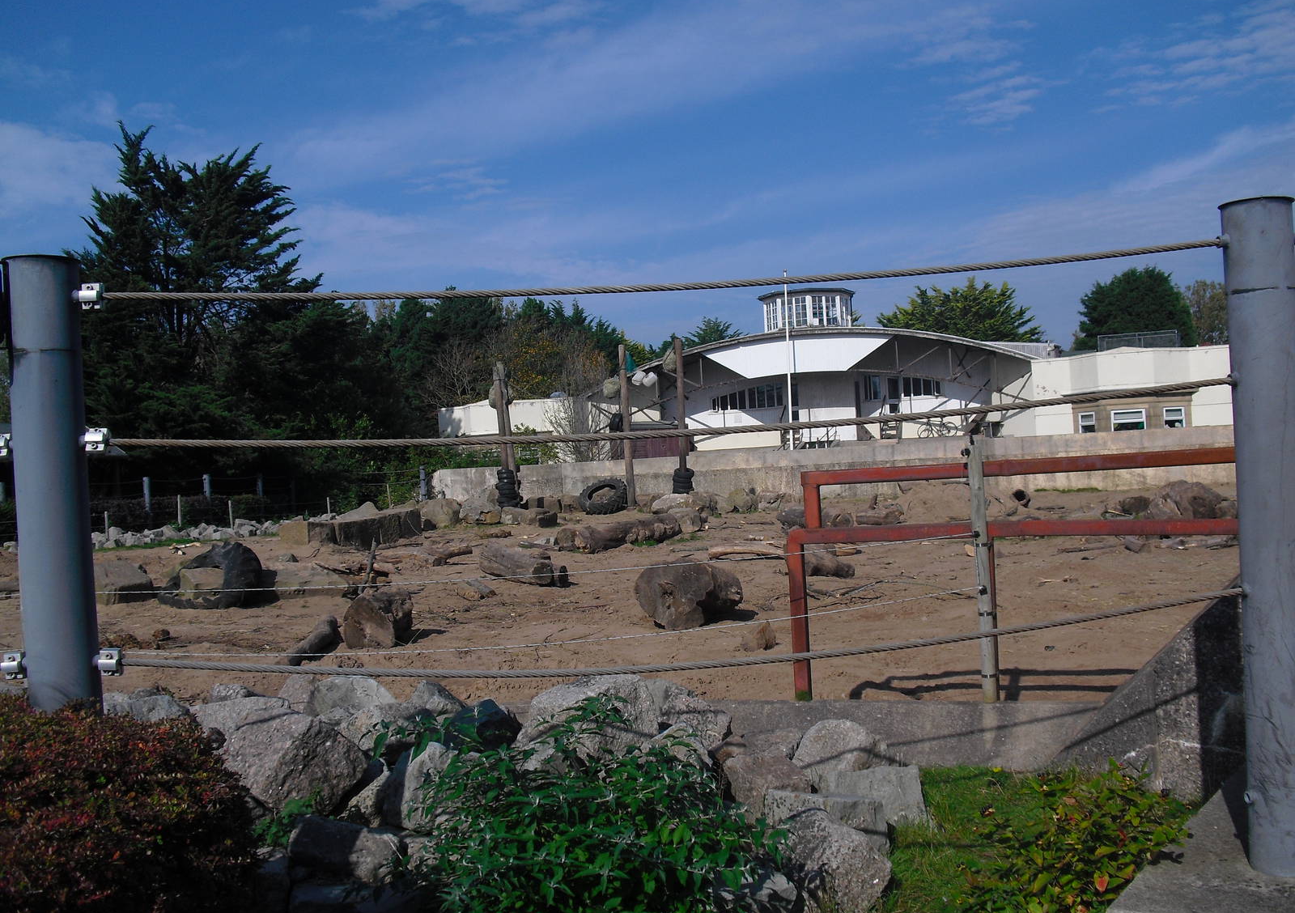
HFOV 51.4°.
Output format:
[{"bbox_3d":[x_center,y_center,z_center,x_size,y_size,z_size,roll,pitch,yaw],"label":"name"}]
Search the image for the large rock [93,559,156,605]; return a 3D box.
[{"bbox_3d":[-6.790,1.589,17.017,0.800,0.480,0.950,-3,1,-2],"label":"large rock"}]

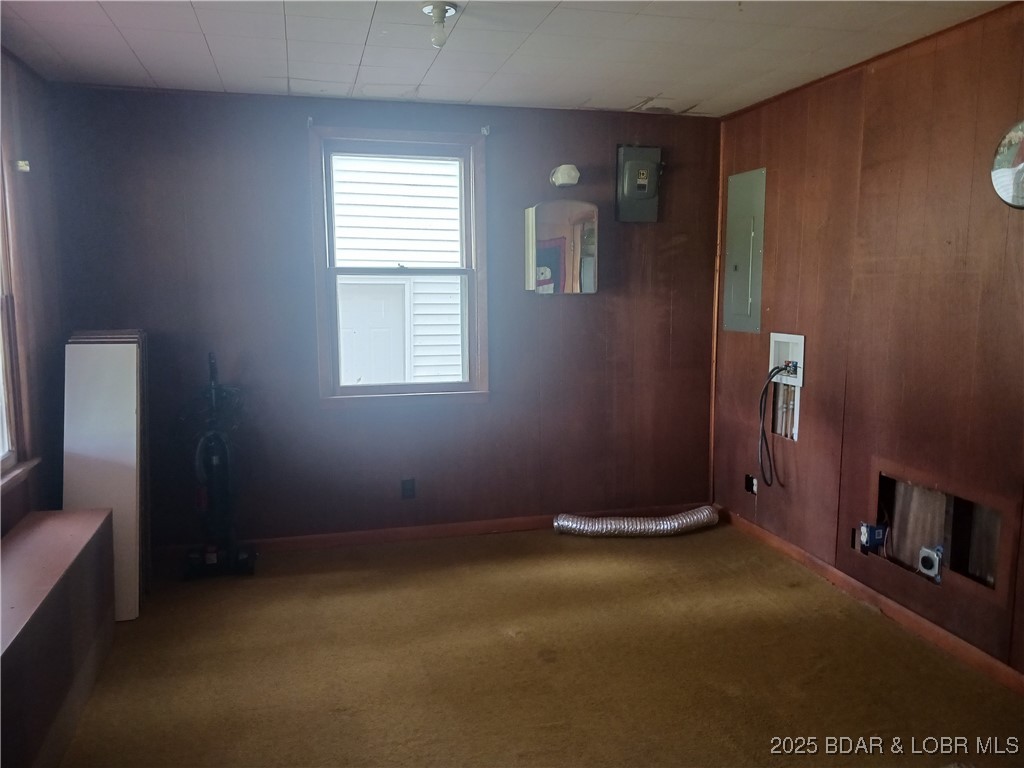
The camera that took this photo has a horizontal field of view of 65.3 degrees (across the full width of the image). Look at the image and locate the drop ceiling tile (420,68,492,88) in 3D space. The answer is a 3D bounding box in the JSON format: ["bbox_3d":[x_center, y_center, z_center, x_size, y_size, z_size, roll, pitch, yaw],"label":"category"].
[{"bbox_3d":[-0.261,-1.442,3.757,0.305,0.018,0.305,-2,8,-14],"label":"drop ceiling tile"}]

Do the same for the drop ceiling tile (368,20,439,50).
[{"bbox_3d":[-0.402,-1.356,3.096,0.305,0.018,0.305,-2,8,-14],"label":"drop ceiling tile"}]

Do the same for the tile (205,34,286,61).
[{"bbox_3d":[-1.069,-1.369,3.234,0.303,0.018,0.303,-2,7,-15],"label":"tile"}]

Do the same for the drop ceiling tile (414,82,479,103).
[{"bbox_3d":[-0.344,-1.479,4.059,0.303,0.018,0.321,-2,7,-15],"label":"drop ceiling tile"}]

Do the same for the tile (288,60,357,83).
[{"bbox_3d":[-0.852,-1.417,3.601,0.303,0.018,0.303,-2,7,-15],"label":"tile"}]

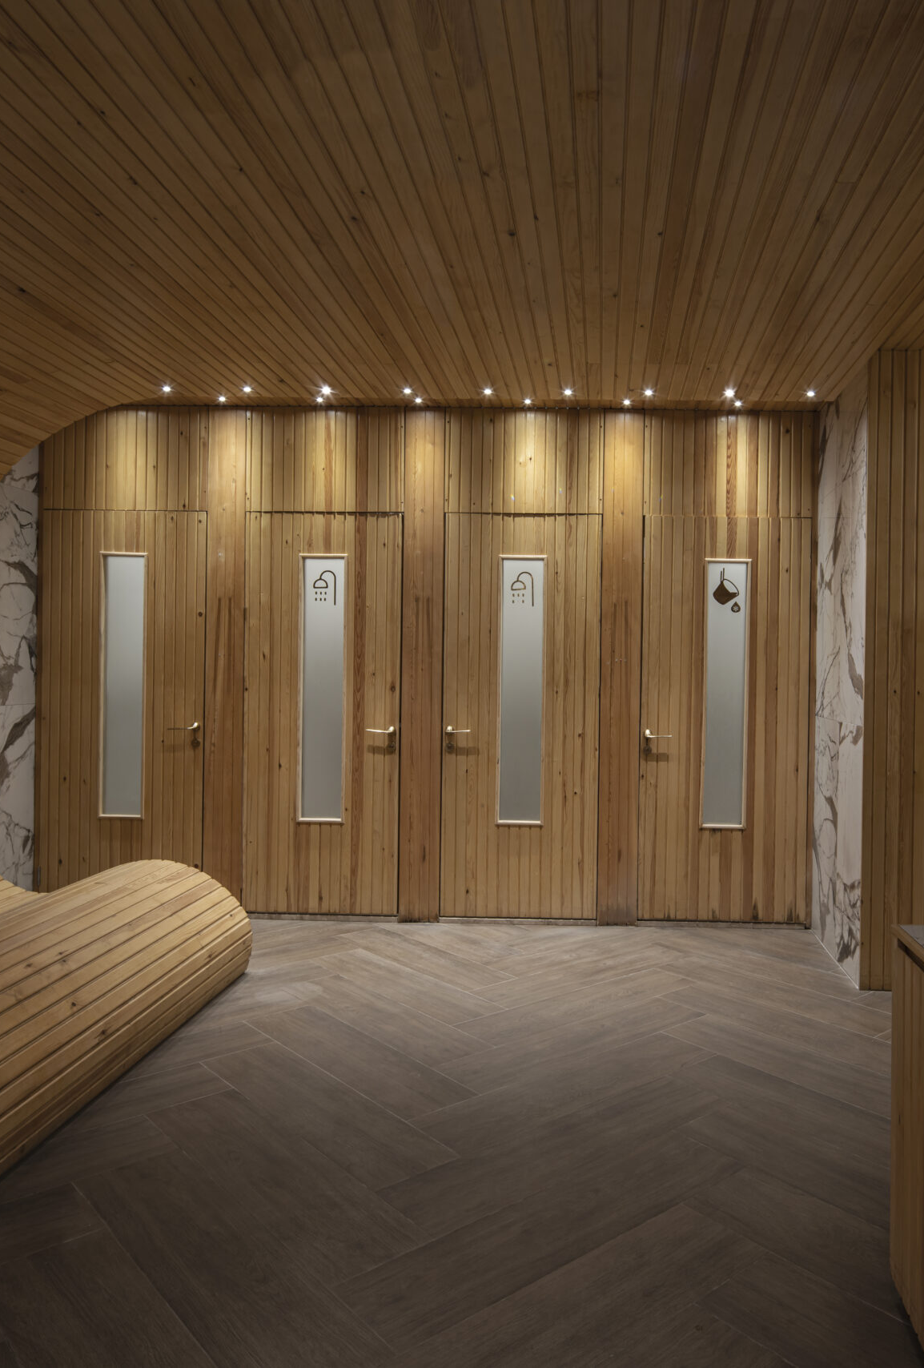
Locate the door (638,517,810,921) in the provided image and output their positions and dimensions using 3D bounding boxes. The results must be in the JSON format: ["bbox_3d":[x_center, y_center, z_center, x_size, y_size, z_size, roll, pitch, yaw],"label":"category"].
[{"bbox_3d":[1.413,0.195,5.222,0.893,2.170,0.050,1,0,2],"label":"door"}]

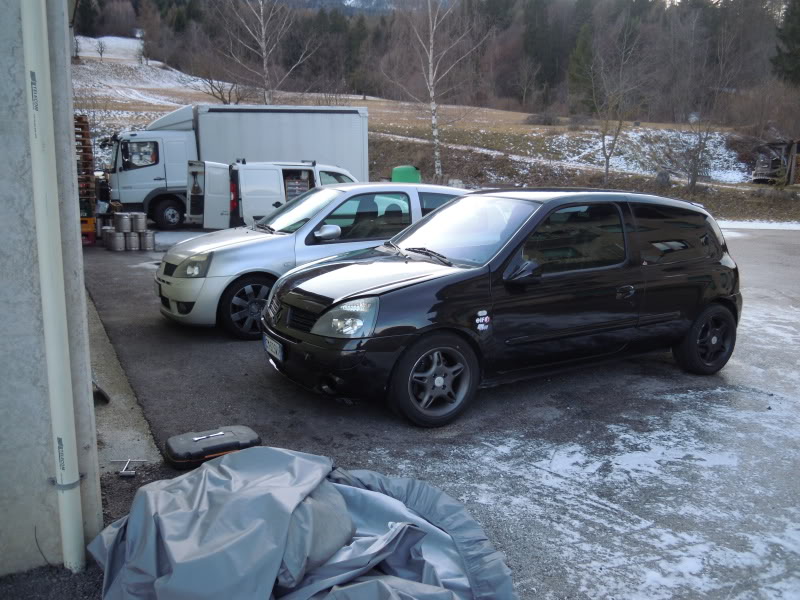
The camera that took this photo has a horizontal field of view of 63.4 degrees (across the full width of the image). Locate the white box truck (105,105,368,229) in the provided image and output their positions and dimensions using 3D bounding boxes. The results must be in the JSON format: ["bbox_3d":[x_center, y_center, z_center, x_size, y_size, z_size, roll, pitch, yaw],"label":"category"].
[{"bbox_3d":[-4.444,-3.788,18.775,6.981,3.380,2.400,1,10,0],"label":"white box truck"}]

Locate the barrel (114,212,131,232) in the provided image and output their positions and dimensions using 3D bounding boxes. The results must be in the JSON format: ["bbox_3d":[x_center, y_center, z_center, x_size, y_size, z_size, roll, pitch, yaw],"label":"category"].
[{"bbox_3d":[-6.205,-1.733,14.470,0.345,0.435,0.345,1,10,0],"label":"barrel"}]

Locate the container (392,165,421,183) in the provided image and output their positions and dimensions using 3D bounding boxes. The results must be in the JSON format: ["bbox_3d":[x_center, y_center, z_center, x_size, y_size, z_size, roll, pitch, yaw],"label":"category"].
[{"bbox_3d":[0.258,-4.905,27.649,1.170,1.650,1.170,1,10,0],"label":"container"}]

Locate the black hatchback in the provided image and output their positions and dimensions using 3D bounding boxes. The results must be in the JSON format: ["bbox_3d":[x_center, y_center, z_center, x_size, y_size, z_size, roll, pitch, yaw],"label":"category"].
[{"bbox_3d":[0.889,-0.135,4.936,3.800,1.410,1.660,-4,11,-28],"label":"black hatchback"}]

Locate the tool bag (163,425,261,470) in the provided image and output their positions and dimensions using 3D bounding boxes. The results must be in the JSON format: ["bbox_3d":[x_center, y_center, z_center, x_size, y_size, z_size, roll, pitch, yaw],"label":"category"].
[{"bbox_3d":[-0.972,0.762,3.389,0.460,0.088,0.240,-6,13,-35],"label":"tool bag"}]

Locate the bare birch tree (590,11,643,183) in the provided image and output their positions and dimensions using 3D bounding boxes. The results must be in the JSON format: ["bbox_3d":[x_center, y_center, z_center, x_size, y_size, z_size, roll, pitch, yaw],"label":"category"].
[{"bbox_3d":[11.462,-10.544,34.259,2.900,8.720,2.900,1,10,0],"label":"bare birch tree"}]

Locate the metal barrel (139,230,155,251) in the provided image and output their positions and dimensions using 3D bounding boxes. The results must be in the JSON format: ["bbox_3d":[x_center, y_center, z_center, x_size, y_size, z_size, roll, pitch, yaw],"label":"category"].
[{"bbox_3d":[-5.662,-1.331,14.470,0.345,0.435,0.345,1,10,0],"label":"metal barrel"}]

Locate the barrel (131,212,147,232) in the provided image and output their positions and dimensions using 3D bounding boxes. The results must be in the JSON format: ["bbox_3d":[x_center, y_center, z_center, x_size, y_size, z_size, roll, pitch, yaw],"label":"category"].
[{"bbox_3d":[-5.152,-1.540,12.774,0.265,0.362,0.265,1,10,0],"label":"barrel"}]

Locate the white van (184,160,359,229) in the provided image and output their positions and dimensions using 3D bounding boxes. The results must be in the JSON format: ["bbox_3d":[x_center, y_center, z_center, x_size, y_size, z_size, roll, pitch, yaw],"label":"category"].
[{"bbox_3d":[-2.112,-2.316,15.663,4.650,1.850,1.740,-3,10,-20],"label":"white van"}]

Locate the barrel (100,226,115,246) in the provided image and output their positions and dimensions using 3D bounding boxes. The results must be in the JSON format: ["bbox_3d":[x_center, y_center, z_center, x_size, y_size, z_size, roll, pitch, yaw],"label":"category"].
[{"bbox_3d":[-5.965,-1.275,13.233,0.265,0.362,0.265,1,10,0],"label":"barrel"}]

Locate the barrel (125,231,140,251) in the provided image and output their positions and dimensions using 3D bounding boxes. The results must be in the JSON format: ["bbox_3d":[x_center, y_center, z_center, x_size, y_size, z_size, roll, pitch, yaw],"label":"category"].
[{"bbox_3d":[-5.982,-1.331,14.470,0.345,0.435,0.345,1,10,0],"label":"barrel"}]

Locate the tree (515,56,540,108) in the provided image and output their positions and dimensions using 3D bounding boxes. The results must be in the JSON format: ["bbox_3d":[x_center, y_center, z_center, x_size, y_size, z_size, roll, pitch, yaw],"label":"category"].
[{"bbox_3d":[22.659,-38.653,115.000,4.621,9.334,4.621,1,10,0],"label":"tree"}]

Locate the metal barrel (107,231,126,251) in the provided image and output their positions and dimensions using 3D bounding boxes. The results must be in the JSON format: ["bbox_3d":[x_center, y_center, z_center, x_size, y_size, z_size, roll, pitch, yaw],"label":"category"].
[{"bbox_3d":[-5.520,-1.160,12.663,0.265,0.362,0.265,1,10,0],"label":"metal barrel"}]

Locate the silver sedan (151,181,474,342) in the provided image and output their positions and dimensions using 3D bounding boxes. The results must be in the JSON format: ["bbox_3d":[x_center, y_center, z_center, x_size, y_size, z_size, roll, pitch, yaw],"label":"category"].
[{"bbox_3d":[-0.551,-0.520,6.801,3.810,1.410,1.660,-4,11,-25],"label":"silver sedan"}]

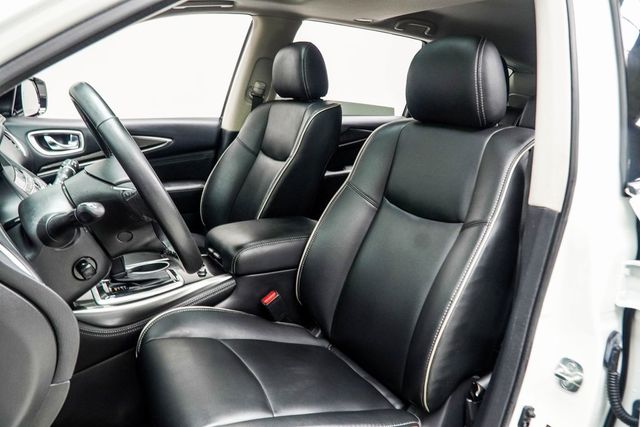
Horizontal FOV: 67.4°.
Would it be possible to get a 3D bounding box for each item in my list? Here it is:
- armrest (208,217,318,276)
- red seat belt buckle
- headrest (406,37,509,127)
[{"bbox_3d":[-0.134,0.087,1.407,0.325,0.082,0.225,-5,16,-30],"label":"armrest"},{"bbox_3d":[-0.126,0.245,1.285,0.045,0.085,0.028,-34,28,-19],"label":"red seat belt buckle"},{"bbox_3d":[0.312,-0.300,1.107,0.140,0.192,0.248,0,13,-31],"label":"headrest"}]

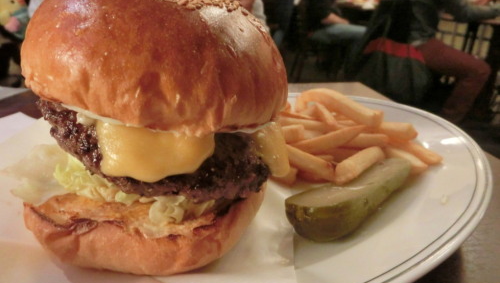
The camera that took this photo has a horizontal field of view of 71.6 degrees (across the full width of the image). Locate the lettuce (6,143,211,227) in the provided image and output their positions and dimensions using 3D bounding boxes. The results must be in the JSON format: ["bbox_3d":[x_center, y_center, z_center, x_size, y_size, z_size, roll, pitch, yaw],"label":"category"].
[{"bbox_3d":[-0.051,0.009,0.145,0.104,0.026,0.082,2,17,-1],"label":"lettuce"}]

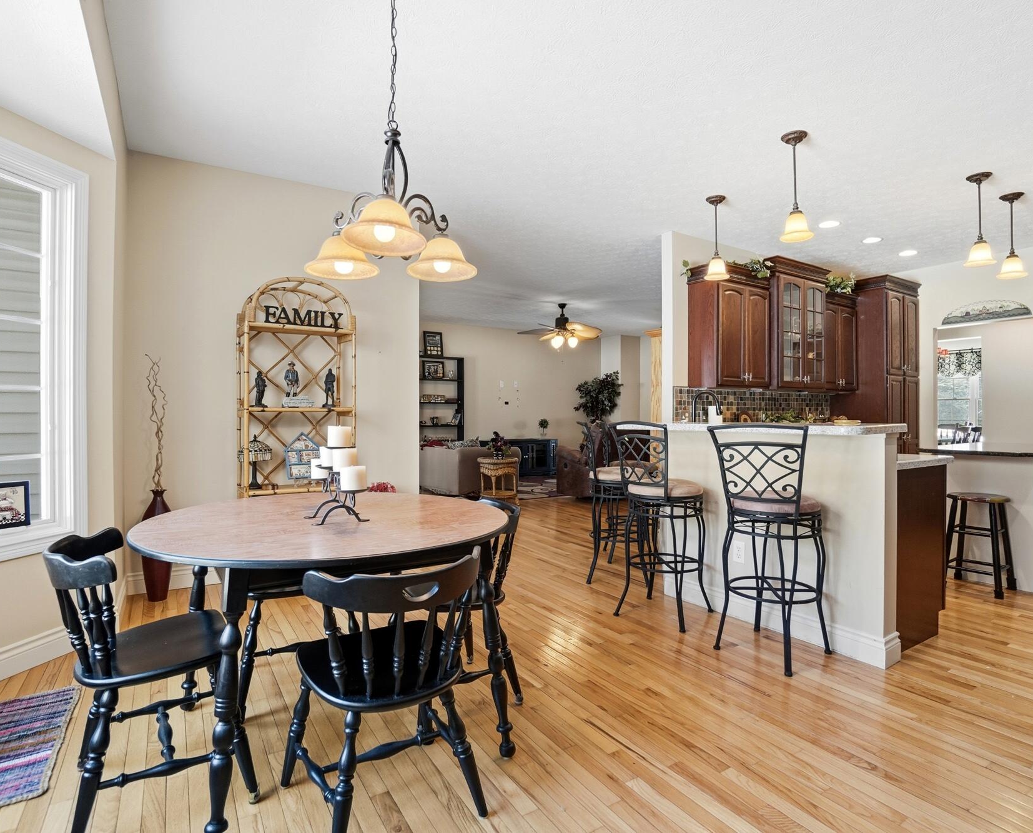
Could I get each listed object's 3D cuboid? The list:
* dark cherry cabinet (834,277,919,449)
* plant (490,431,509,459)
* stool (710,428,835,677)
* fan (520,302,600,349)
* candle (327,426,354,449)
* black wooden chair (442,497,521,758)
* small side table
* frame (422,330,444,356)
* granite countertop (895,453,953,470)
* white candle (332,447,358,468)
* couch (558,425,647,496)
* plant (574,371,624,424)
[{"bbox_3d":[4.010,-0.165,5.810,0.780,2.540,0.630,0,0,-32],"label":"dark cherry cabinet"},{"bbox_3d":[-0.210,0.354,6.400,0.260,0.350,0.250,0,0,0],"label":"plant"},{"bbox_3d":[1.178,0.568,2.430,0.460,1.075,0.540,0,0,38],"label":"stool"},{"bbox_3d":[0.660,-1.318,7.590,1.250,0.660,1.250,0,0,-32],"label":"fan"},{"bbox_3d":[-0.588,0.067,1.735,0.079,0.073,0.079,0,0,-32],"label":"candle"},{"bbox_3d":[-0.266,0.733,2.083,0.480,0.770,0.450,0,0,-34],"label":"black wooden chair"},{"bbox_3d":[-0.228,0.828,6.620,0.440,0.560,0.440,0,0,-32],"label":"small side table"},{"bbox_3d":[-1.376,-1.206,8.630,0.325,0.430,0.040,0,-8,-34],"label":"frame"},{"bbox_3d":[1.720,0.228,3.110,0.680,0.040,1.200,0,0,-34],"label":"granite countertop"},{"bbox_3d":[-0.578,0.146,1.760,0.081,0.077,0.081,0,0,-34],"label":"white candle"},{"bbox_3d":[1.560,0.618,7.670,1.700,1.000,0.950,0,0,-34],"label":"couch"},{"bbox_3d":[1.540,0.130,9.850,0.900,1.950,0.880,0,0,-32],"label":"plant"}]

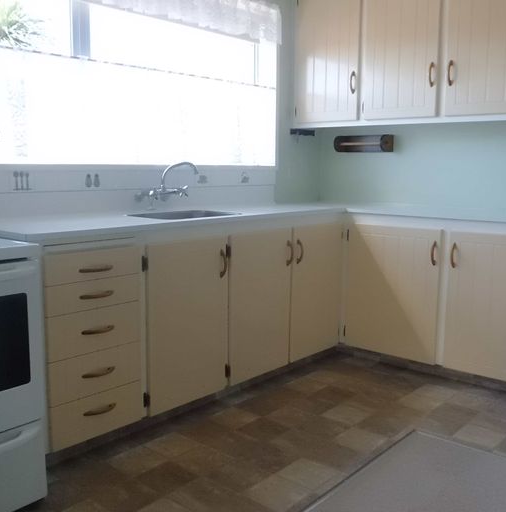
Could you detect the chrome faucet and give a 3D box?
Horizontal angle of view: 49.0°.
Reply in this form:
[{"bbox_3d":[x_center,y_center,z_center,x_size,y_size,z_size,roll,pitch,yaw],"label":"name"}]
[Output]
[{"bbox_3d":[-0.415,-0.374,2.861,0.300,0.230,0.260,9,12,43],"label":"chrome faucet"}]

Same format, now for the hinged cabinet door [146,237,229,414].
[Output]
[{"bbox_3d":[-0.277,0.295,2.495,0.027,0.750,0.473,9,12,43],"label":"hinged cabinet door"}]

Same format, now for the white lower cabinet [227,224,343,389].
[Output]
[{"bbox_3d":[0.013,0.191,3.175,0.570,0.760,0.920,9,12,43],"label":"white lower cabinet"}]

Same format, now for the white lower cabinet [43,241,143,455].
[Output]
[{"bbox_3d":[-0.787,0.307,2.352,0.570,0.775,0.437,9,12,43],"label":"white lower cabinet"}]

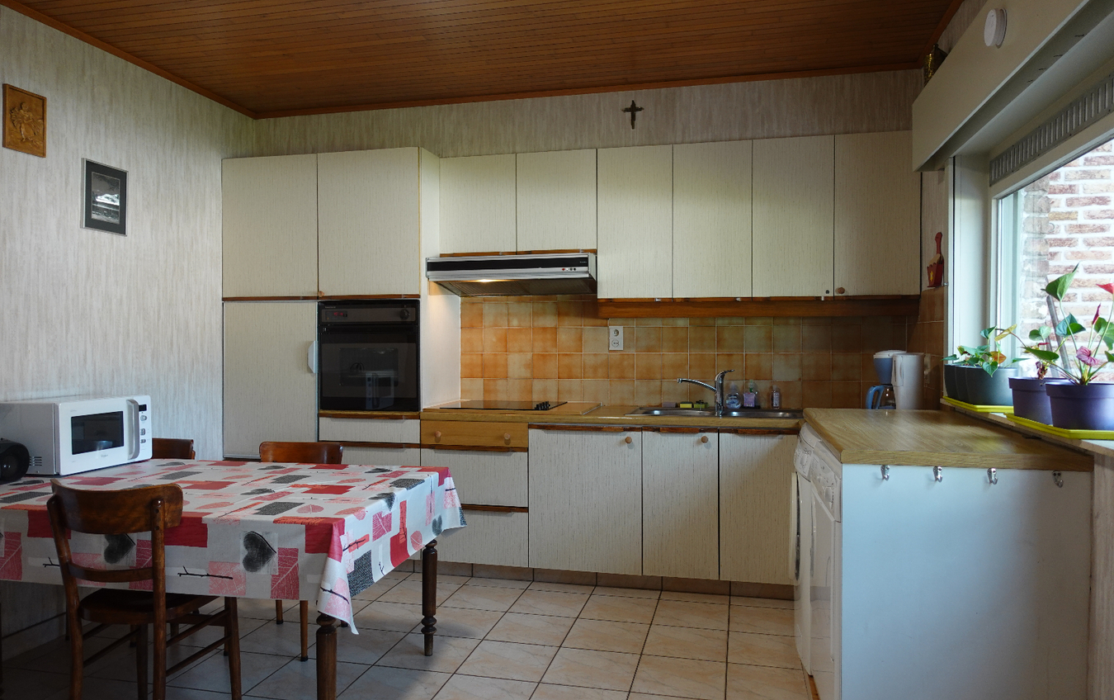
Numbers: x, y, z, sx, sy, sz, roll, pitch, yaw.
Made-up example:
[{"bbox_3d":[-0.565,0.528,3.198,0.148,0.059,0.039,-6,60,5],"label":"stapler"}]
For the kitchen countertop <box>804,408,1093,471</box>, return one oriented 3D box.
[{"bbox_3d":[1.286,0.302,2.741,0.634,0.040,1.437,0,0,13],"label":"kitchen countertop"}]

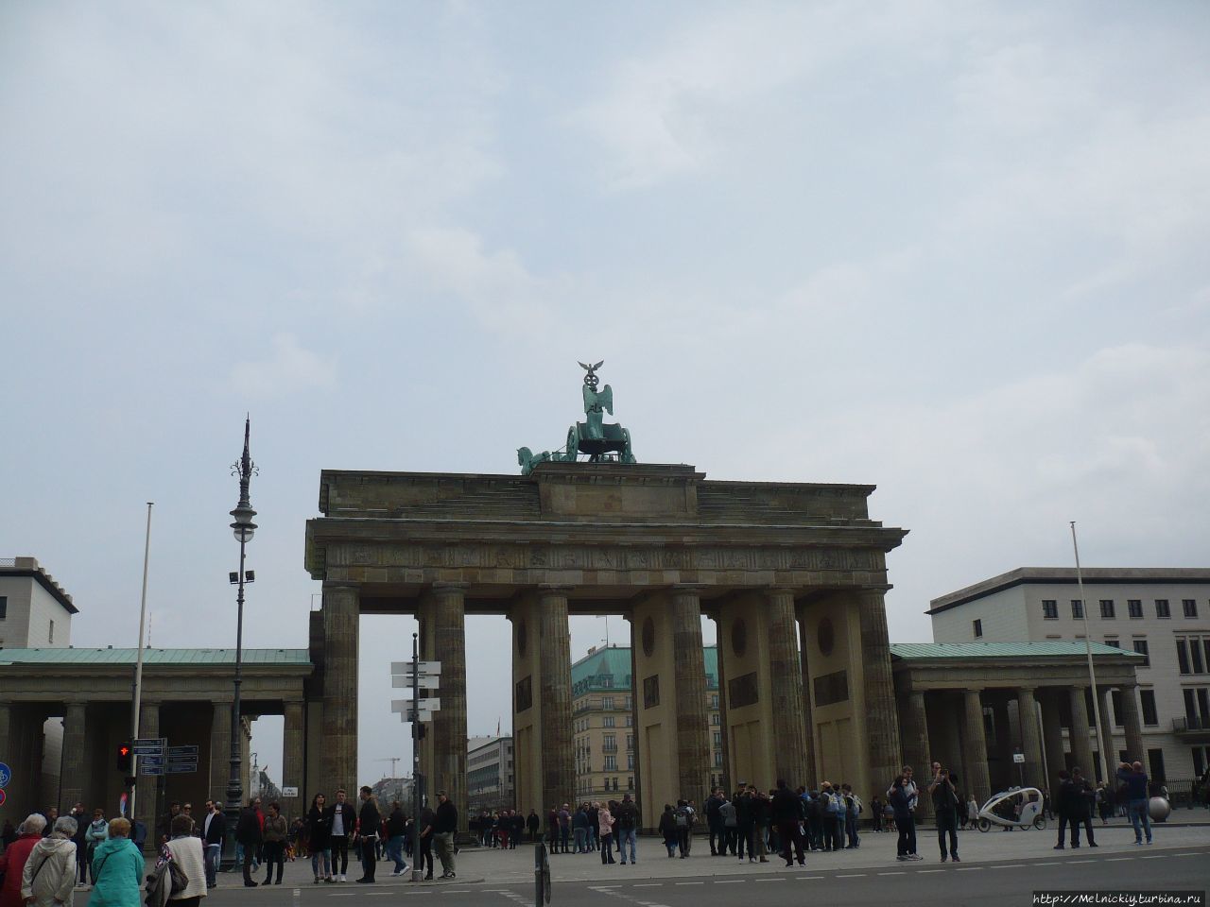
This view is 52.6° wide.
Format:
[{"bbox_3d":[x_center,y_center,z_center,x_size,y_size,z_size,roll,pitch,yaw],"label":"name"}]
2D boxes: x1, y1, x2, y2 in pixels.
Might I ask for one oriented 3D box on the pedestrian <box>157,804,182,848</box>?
[{"bbox_3d":[-9.518,8.538,26.749,0.520,1.730,0.360,-4,-16,5],"label":"pedestrian"}]

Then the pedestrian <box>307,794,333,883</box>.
[{"bbox_3d":[-5.901,7.994,25.430,0.500,1.736,0.340,0,-15,-6],"label":"pedestrian"}]

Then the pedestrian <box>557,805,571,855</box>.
[{"bbox_3d":[-1.492,13.757,44.833,0.400,1.740,0.500,1,-16,-10],"label":"pedestrian"}]

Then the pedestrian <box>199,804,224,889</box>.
[{"bbox_3d":[-8.136,8.099,25.328,0.520,1.727,0.340,-12,-18,33],"label":"pedestrian"}]

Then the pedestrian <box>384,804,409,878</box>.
[{"bbox_3d":[-5.021,9.277,29.522,0.500,1.678,0.500,-5,-16,11],"label":"pedestrian"}]

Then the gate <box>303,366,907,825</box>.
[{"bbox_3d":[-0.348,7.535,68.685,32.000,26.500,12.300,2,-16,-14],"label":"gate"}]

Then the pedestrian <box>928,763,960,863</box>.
[{"bbox_3d":[6.587,6.952,23.742,0.560,1.832,0.450,3,-16,-18],"label":"pedestrian"}]

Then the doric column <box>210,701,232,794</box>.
[{"bbox_3d":[-18.930,15.650,60.200,1.200,7.100,1.200,2,-16,-13],"label":"doric column"}]

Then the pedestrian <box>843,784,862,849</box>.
[{"bbox_3d":[6.884,10.066,33.925,0.450,1.698,0.480,-10,-17,28],"label":"pedestrian"}]

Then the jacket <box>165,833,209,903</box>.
[{"bbox_3d":[-4.318,4.259,12.600,0.460,0.630,0.310,6,-18,-27],"label":"jacket"}]

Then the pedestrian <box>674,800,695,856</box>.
[{"bbox_3d":[2.402,11.583,37.684,0.500,1.700,0.450,-3,-16,3],"label":"pedestrian"}]

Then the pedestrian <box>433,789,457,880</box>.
[{"bbox_3d":[-3.330,7.915,25.430,0.400,1.737,0.520,3,-16,-17],"label":"pedestrian"}]

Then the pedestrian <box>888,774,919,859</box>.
[{"bbox_3d":[5.988,7.224,24.486,0.450,1.740,0.580,-13,-20,33],"label":"pedestrian"}]

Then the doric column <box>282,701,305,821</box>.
[{"bbox_3d":[-15.288,15.631,60.093,1.150,7.150,1.150,2,-17,-14],"label":"doric column"}]

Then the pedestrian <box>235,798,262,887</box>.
[{"bbox_3d":[-7.413,8.072,25.413,0.460,1.730,0.520,-1,-16,-5],"label":"pedestrian"}]

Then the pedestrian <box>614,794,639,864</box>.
[{"bbox_3d":[0.563,10.081,32.865,0.580,1.810,0.420,-2,-16,0],"label":"pedestrian"}]

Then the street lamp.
[{"bbox_3d":[-10.659,5.191,35.762,0.850,13.325,0.850,2,-16,-14],"label":"street lamp"}]

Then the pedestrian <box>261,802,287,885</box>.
[{"bbox_3d":[-7.084,8.344,26.156,0.520,1.630,0.380,-10,-18,24],"label":"pedestrian"}]

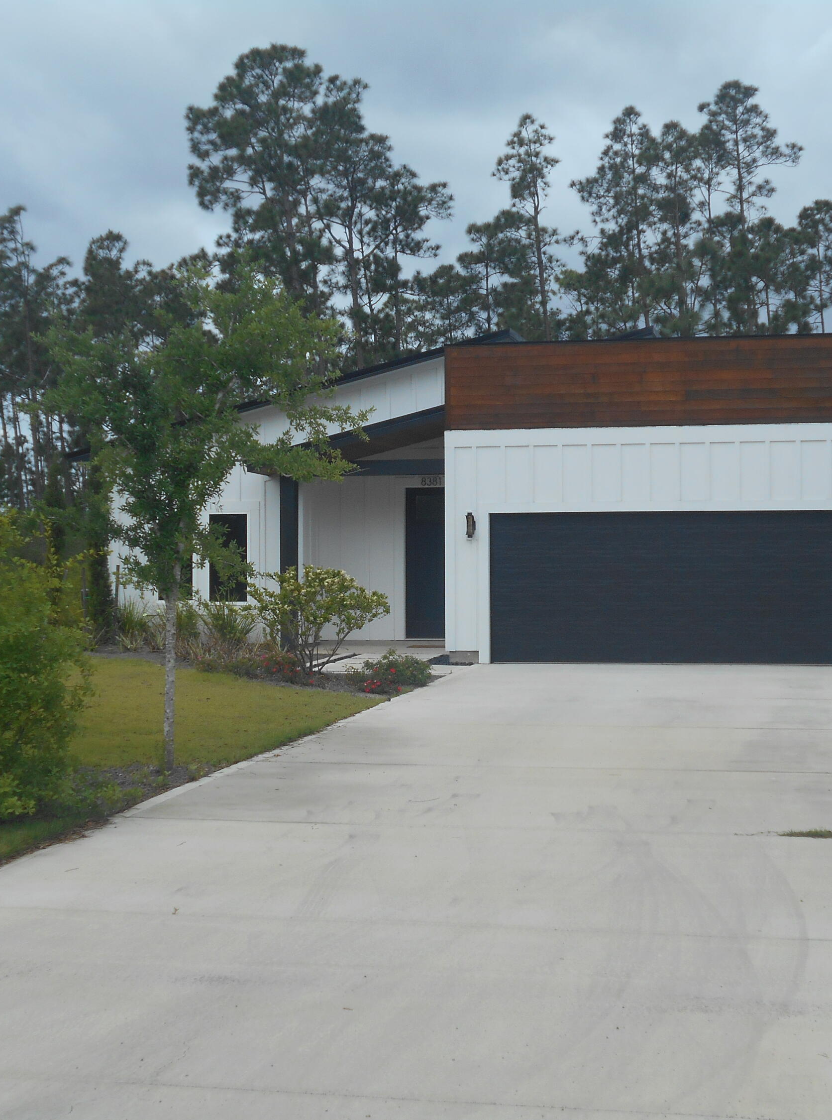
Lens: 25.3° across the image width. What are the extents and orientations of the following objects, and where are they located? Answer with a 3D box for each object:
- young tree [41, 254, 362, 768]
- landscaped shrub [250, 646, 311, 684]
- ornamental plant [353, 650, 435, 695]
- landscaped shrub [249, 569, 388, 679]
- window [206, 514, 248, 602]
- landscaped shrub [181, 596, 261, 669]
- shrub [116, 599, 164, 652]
[{"bbox_3d":[-1.800,-0.360,15.600,2.600,4.200,2.500,0,0,0],"label":"young tree"},{"bbox_3d":[-1.750,1.320,23.900,0.780,0.450,0.720,0,0,12],"label":"landscaped shrub"},{"bbox_3d":[-0.290,1.330,22.600,1.020,0.500,0.900,0,0,12],"label":"ornamental plant"},{"bbox_3d":[-1.290,0.812,24.600,1.820,1.430,1.600,0,0,12],"label":"landscaped shrub"},{"bbox_3d":[-2.930,-0.036,29.000,0.640,1.390,0.120,0,0,12],"label":"window"},{"bbox_3d":[-2.860,1.045,27.000,1.170,1.000,1.050,0,0,12],"label":"landscaped shrub"},{"bbox_3d":[-4.190,0.993,28.200,0.740,0.780,0.700,0,0,12],"label":"shrub"}]

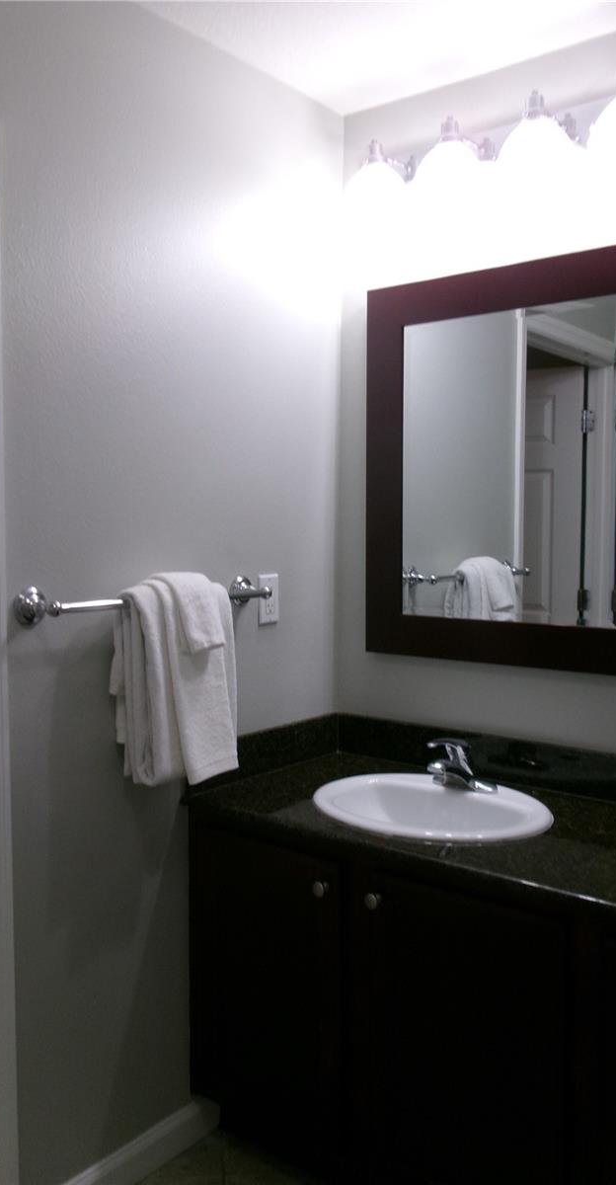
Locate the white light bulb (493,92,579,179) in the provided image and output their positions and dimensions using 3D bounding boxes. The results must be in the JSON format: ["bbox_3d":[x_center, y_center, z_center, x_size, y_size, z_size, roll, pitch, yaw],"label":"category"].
[{"bbox_3d":[0.480,-0.957,2.005,0.155,0.155,0.155,0,4,0],"label":"white light bulb"}]

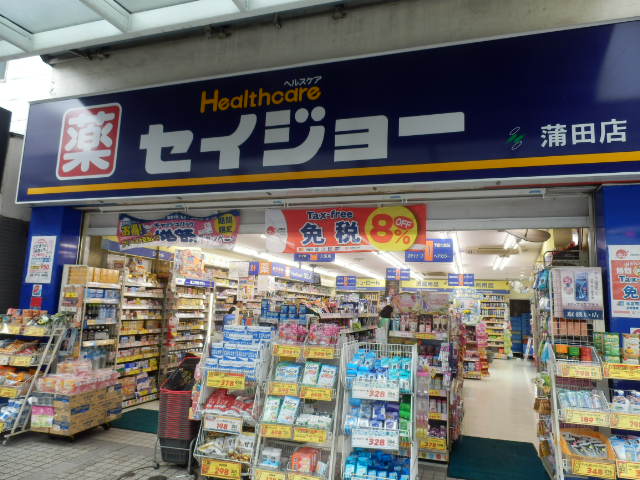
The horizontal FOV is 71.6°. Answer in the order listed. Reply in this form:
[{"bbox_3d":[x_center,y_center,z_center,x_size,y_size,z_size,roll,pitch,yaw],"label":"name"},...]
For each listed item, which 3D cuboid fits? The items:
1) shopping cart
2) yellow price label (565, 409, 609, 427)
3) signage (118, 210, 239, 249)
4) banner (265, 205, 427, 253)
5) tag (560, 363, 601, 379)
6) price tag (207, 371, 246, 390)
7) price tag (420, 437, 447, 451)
[{"bbox_3d":[-1.181,1.560,4.080,0.370,0.930,0.500,-1,-8,18],"label":"shopping cart"},{"bbox_3d":[1.827,1.220,3.023,0.262,0.084,0.010,-1,-8,18],"label":"yellow price label"},{"bbox_3d":[-1.656,-0.105,5.088,1.608,0.443,0.030,-1,-8,18],"label":"signage"},{"bbox_3d":[0.216,-0.103,4.465,1.672,0.465,0.020,-1,-8,18],"label":"banner"},{"bbox_3d":[1.864,0.943,3.158,0.252,0.076,0.010,-1,-8,18],"label":"tag"},{"bbox_3d":[-0.699,1.052,3.313,0.315,0.110,0.010,-1,-8,18],"label":"price tag"},{"bbox_3d":[1.086,1.961,4.246,0.235,0.097,0.010,-1,-8,18],"label":"price tag"}]

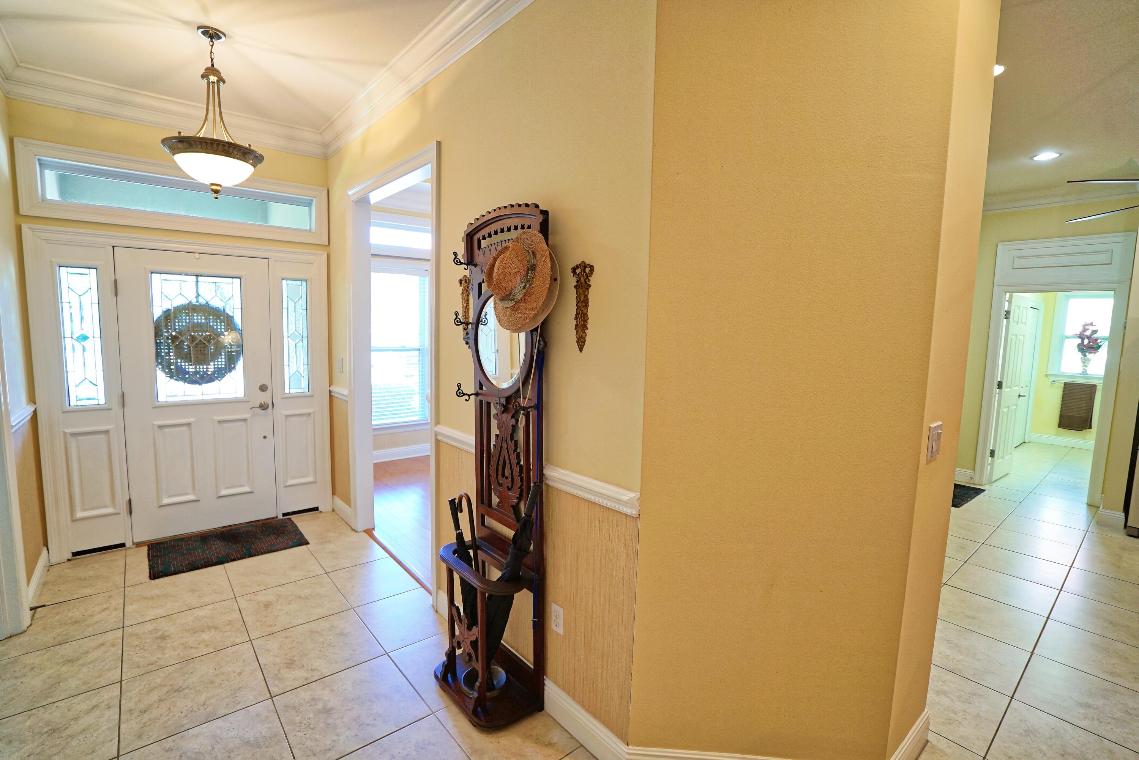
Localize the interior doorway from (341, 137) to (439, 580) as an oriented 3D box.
[{"bbox_3d":[-1.170,-0.047,3.341,0.140,2.599,1.492,-4,8,-40],"label":"interior doorway"}]

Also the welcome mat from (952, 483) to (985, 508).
[{"bbox_3d":[3.816,1.148,5.264,0.907,0.008,0.611,-4,8,-40],"label":"welcome mat"}]

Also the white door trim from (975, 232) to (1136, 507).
[{"bbox_3d":[4.814,-0.089,5.083,0.083,2.549,0.957,-4,8,-40],"label":"white door trim"}]

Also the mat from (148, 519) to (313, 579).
[{"bbox_3d":[-2.460,1.192,3.667,0.899,0.008,0.617,-4,8,-40],"label":"mat"}]

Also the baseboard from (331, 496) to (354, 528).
[{"bbox_3d":[-1.860,1.089,4.164,0.021,0.129,0.553,-4,8,-40],"label":"baseboard"}]

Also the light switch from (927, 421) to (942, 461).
[{"bbox_3d":[1.264,0.211,1.747,0.121,0.119,0.007,-4,8,-40],"label":"light switch"}]

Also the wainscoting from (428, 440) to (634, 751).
[{"bbox_3d":[-0.254,0.793,2.313,0.045,0.941,1.477,-4,8,-40],"label":"wainscoting"}]

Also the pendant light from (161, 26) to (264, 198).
[{"bbox_3d":[-1.832,-1.357,2.609,0.436,0.818,0.436,-4,8,-40],"label":"pendant light"}]

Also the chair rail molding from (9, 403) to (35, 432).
[{"bbox_3d":[-3.125,0.224,2.898,0.040,0.063,0.784,-4,8,-40],"label":"chair rail molding"}]

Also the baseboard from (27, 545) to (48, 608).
[{"bbox_3d":[-3.131,1.180,2.979,0.021,0.157,0.759,-4,8,-40],"label":"baseboard"}]

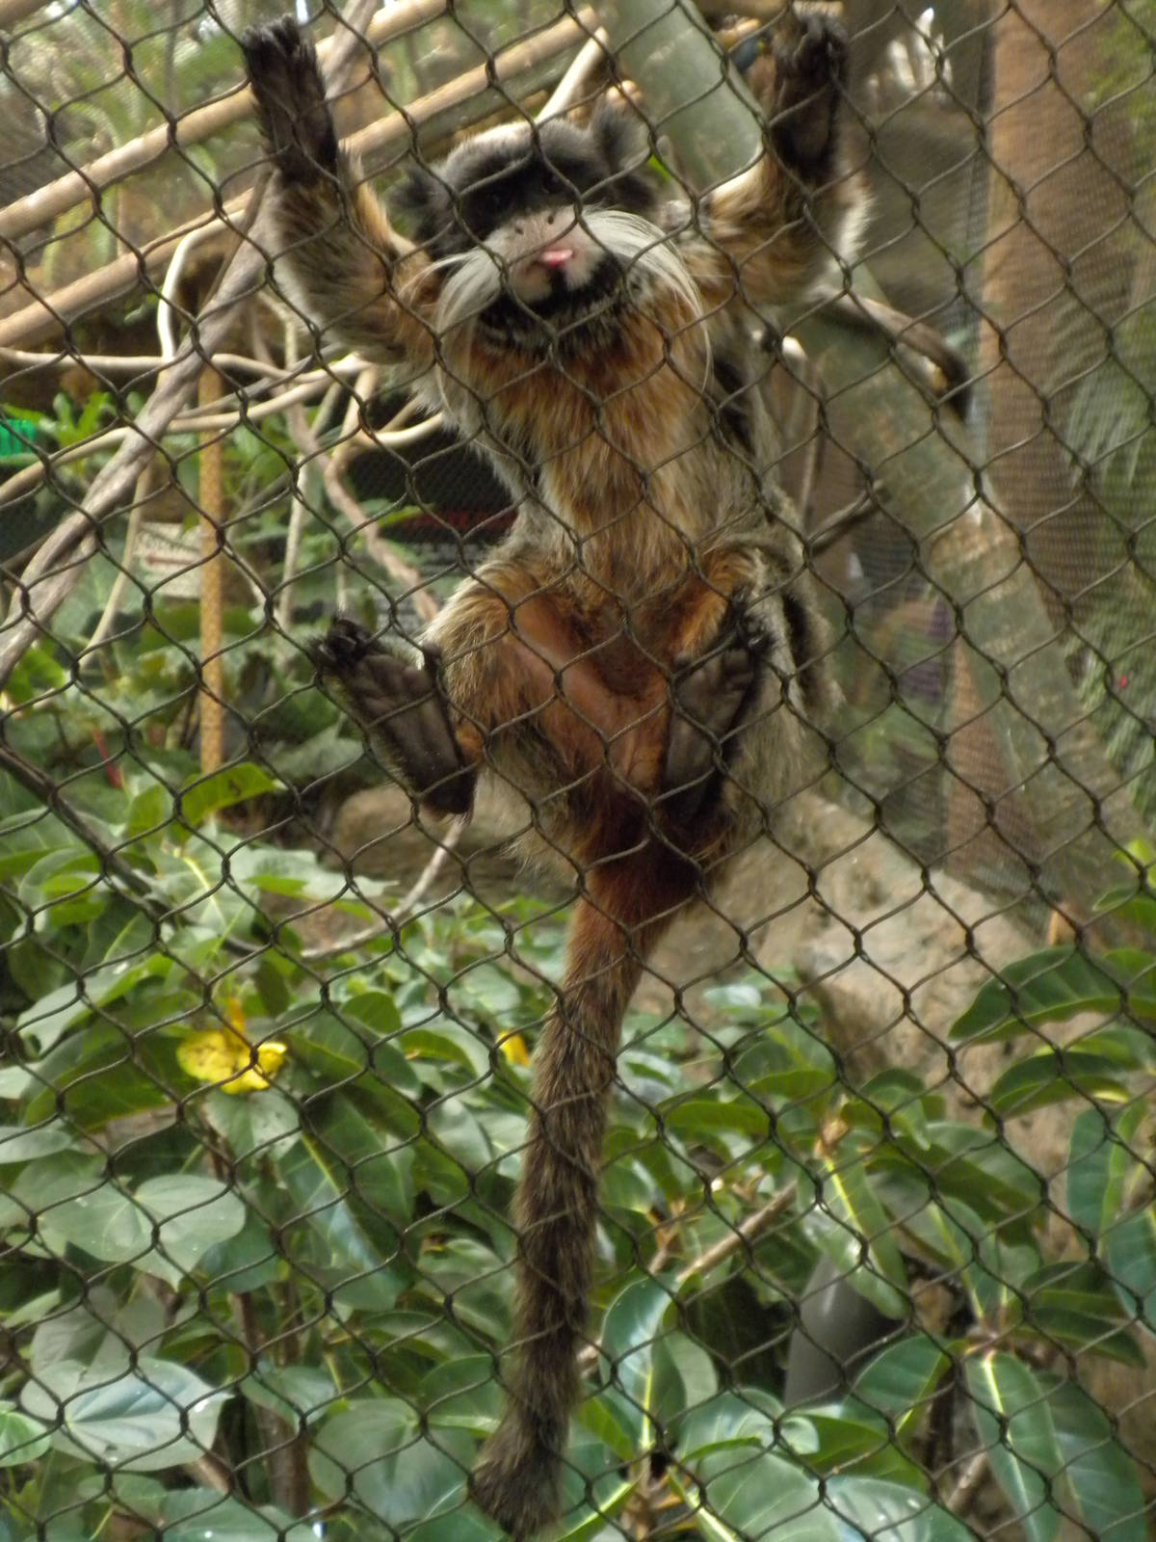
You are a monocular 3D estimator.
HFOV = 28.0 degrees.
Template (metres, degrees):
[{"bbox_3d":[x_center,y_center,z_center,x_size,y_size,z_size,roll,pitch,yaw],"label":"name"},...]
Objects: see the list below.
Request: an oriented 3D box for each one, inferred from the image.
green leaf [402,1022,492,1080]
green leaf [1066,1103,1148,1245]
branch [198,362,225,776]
[{"bbox_3d":[-0.085,0.181,1.500,0.064,0.034,0.036,24,12,5],"label":"green leaf"},{"bbox_3d":[0.317,0.241,1.400,0.040,0.085,0.026,14,7,11],"label":"green leaf"},{"bbox_3d":[-0.348,-0.195,2.200,0.024,0.410,0.024,0,7,-8],"label":"branch"}]

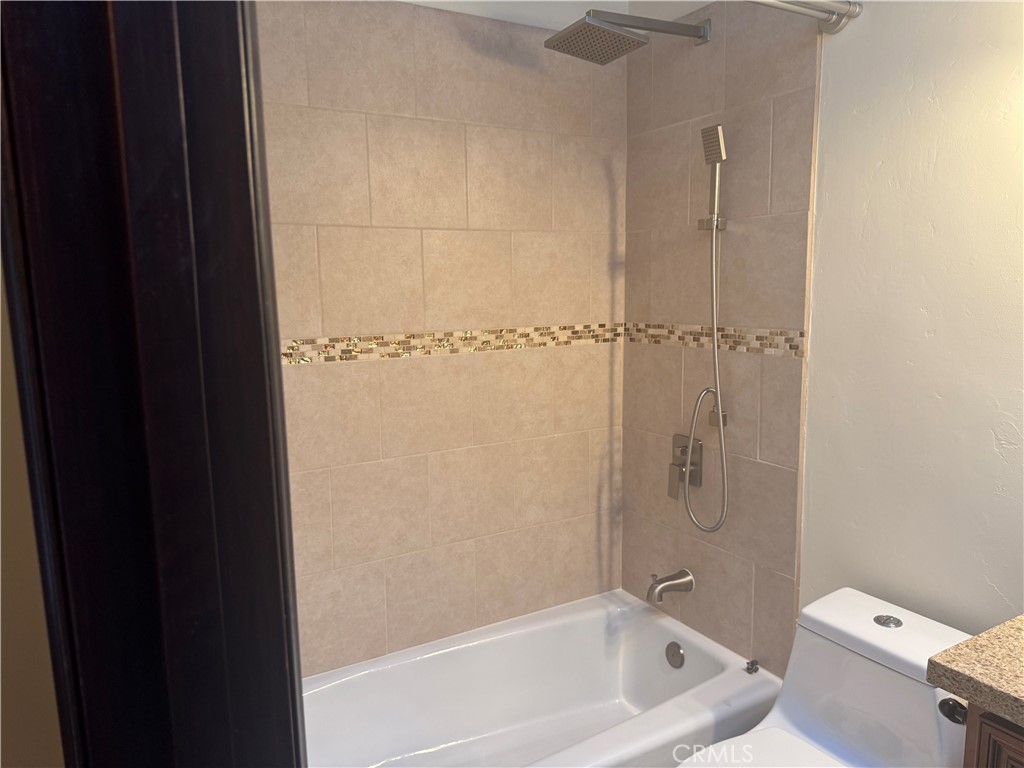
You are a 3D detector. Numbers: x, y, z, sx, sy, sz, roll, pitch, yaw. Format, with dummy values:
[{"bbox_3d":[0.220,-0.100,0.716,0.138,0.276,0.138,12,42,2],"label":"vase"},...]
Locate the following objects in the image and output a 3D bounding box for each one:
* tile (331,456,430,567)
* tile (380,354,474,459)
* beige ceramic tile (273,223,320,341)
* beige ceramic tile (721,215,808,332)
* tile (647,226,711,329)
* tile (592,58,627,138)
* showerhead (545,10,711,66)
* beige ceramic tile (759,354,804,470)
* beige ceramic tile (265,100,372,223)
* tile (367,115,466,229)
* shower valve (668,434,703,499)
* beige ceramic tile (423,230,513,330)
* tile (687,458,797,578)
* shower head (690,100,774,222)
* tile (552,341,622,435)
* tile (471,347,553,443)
[{"bbox_3d":[-0.390,0.379,2.138,0.303,0.302,0.010,-5,9,-29],"label":"tile"},{"bbox_3d":[-0.258,0.063,2.174,0.297,0.302,0.010,-5,9,-29],"label":"tile"},{"bbox_3d":[-0.666,-0.273,1.898,0.303,0.303,0.010,-5,9,-29],"label":"beige ceramic tile"},{"bbox_3d":[0.693,-0.307,1.970,0.010,0.303,0.302,-5,9,-29],"label":"beige ceramic tile"},{"bbox_3d":[0.542,-0.339,2.233,0.010,0.304,0.304,-5,9,-29],"label":"tile"},{"bbox_3d":[0.319,-0.984,2.384,0.142,0.310,0.010,-6,9,-29],"label":"tile"},{"bbox_3d":[0.348,-0.973,1.970,0.480,0.125,0.205,-5,9,-29],"label":"showerhead"},{"bbox_3d":[0.740,0.076,1.950,0.010,0.303,0.136,-5,9,-29],"label":"beige ceramic tile"},{"bbox_3d":[-0.541,-0.592,1.934,0.305,0.305,0.010,-5,9,-29],"label":"beige ceramic tile"},{"bbox_3d":[-0.273,-0.617,2.092,0.306,0.309,0.010,-6,9,-29],"label":"tile"},{"bbox_3d":[0.542,0.272,2.290,0.060,0.196,0.132,-6,9,-29],"label":"shower valve"},{"bbox_3d":[-0.134,-0.324,2.210,0.306,0.304,0.010,-6,9,-29],"label":"beige ceramic tile"},{"bbox_3d":[0.704,0.370,2.064,0.010,0.303,0.302,-5,9,-29],"label":"tile"},{"bbox_3d":[0.568,-0.598,2.009,0.049,0.247,0.071,-5,9,-29],"label":"shower head"},{"bbox_3d":[0.268,0.014,2.468,0.293,0.302,0.010,-5,9,-29],"label":"tile"},{"bbox_3d":[0.007,0.037,2.323,0.303,0.303,0.010,-5,9,-29],"label":"tile"}]

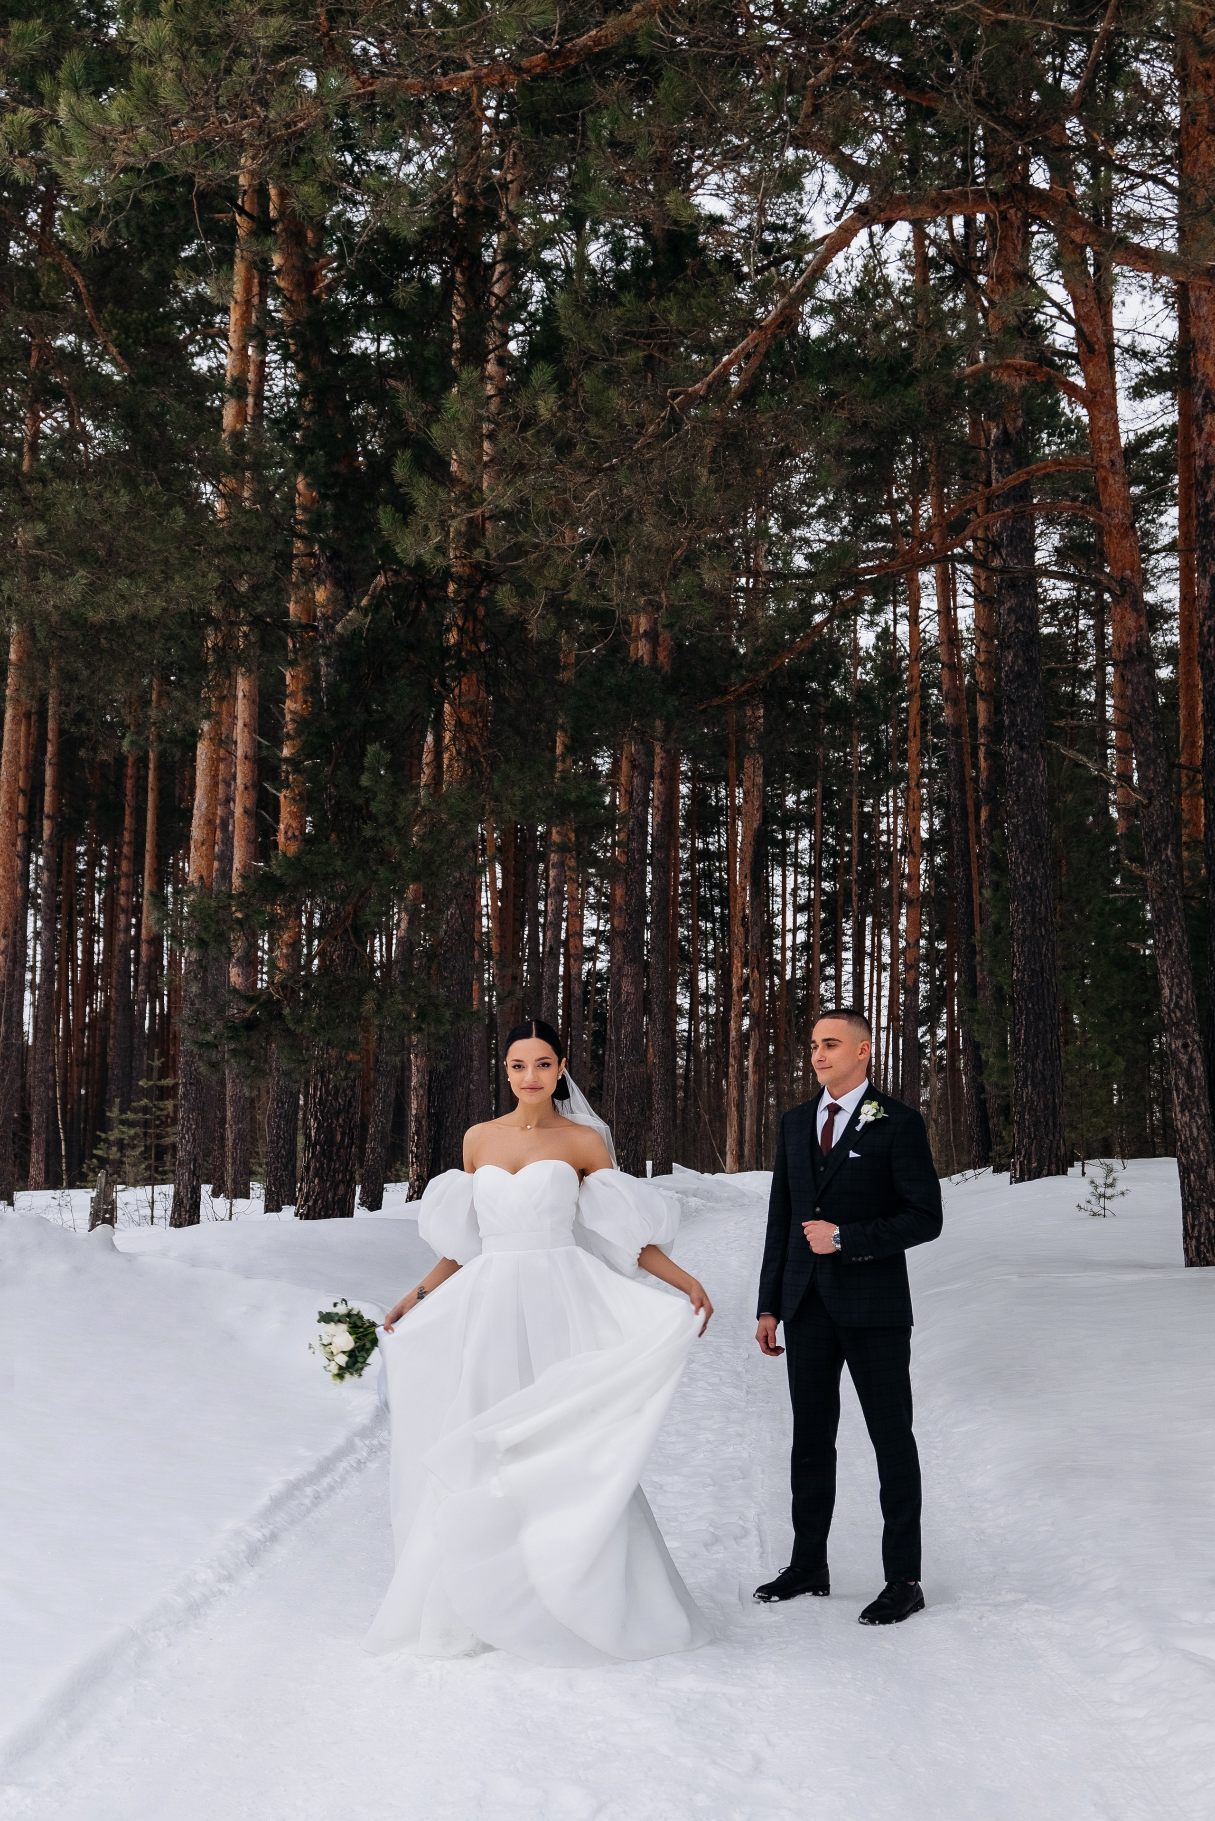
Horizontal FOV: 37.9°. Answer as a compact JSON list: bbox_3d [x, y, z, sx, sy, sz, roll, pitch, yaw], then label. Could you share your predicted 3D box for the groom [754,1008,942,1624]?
[{"bbox_3d":[0.729,1.204,5.388,0.570,1.818,0.440,-5,-9,36],"label":"groom"}]

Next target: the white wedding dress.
[{"bbox_3d":[-0.193,1.355,4.944,0.920,1.311,0.720,-1,-8,8],"label":"white wedding dress"}]

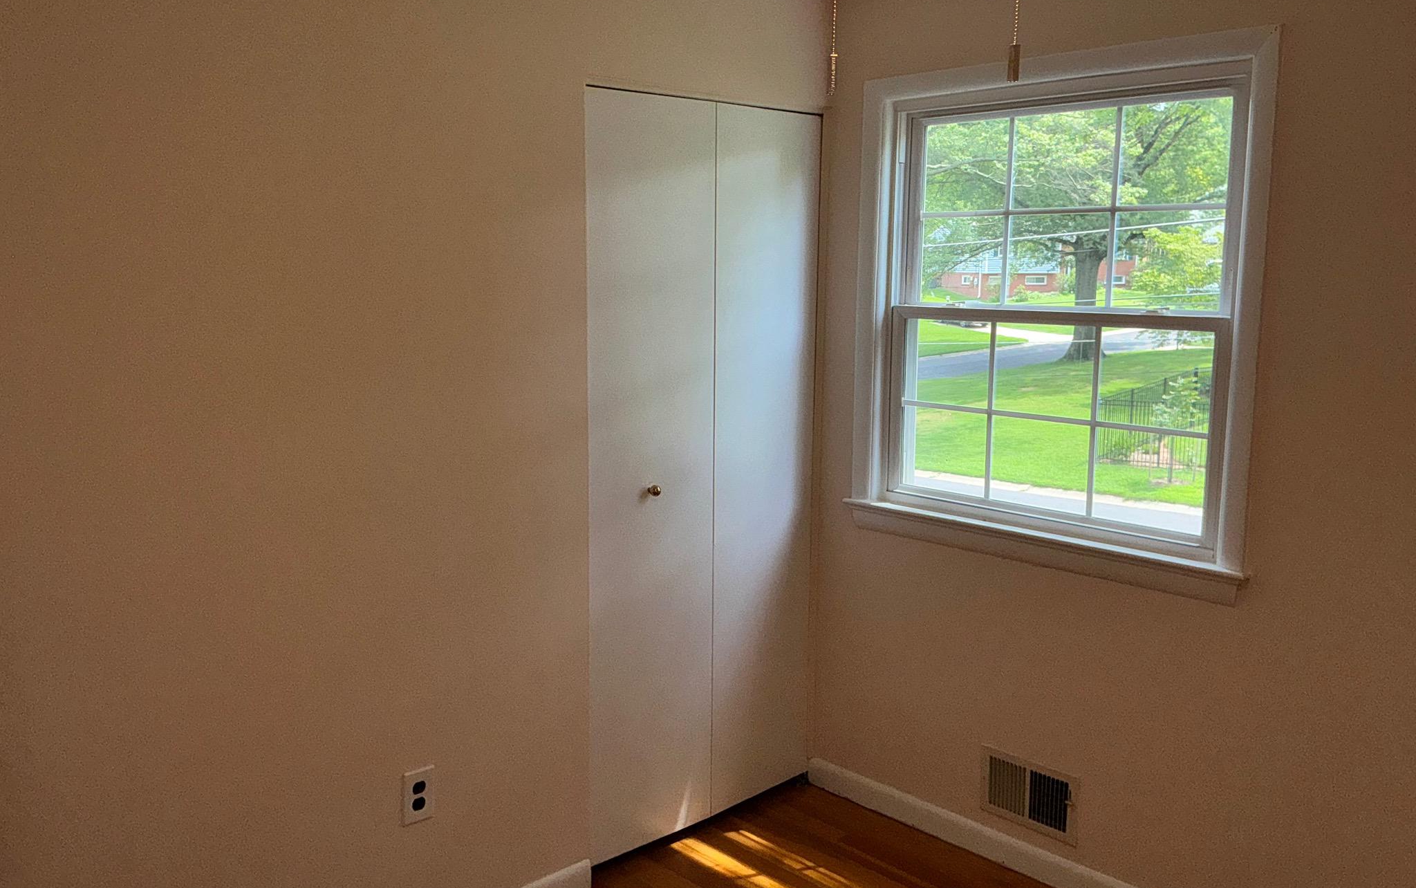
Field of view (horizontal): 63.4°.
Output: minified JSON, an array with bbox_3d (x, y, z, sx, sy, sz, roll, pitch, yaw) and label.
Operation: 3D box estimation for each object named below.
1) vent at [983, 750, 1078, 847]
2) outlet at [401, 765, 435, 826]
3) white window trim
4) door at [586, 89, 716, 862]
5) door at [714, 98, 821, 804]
[{"bbox_3d":[0.864,0.951,3.098,0.020,0.191,0.295,-8,12,-43],"label":"vent"},{"bbox_3d":[-0.668,0.821,2.664,0.082,0.127,0.012,-8,12,-43],"label":"outlet"},{"bbox_3d":[0.843,-0.327,2.961,0.110,1.288,1.170,-8,12,-43],"label":"white window trim"},{"bbox_3d":[-0.154,0.116,3.082,0.444,2.025,0.040,-8,12,-43],"label":"door"},{"bbox_3d":[0.159,0.067,3.384,0.432,2.032,0.035,-8,12,-43],"label":"door"}]

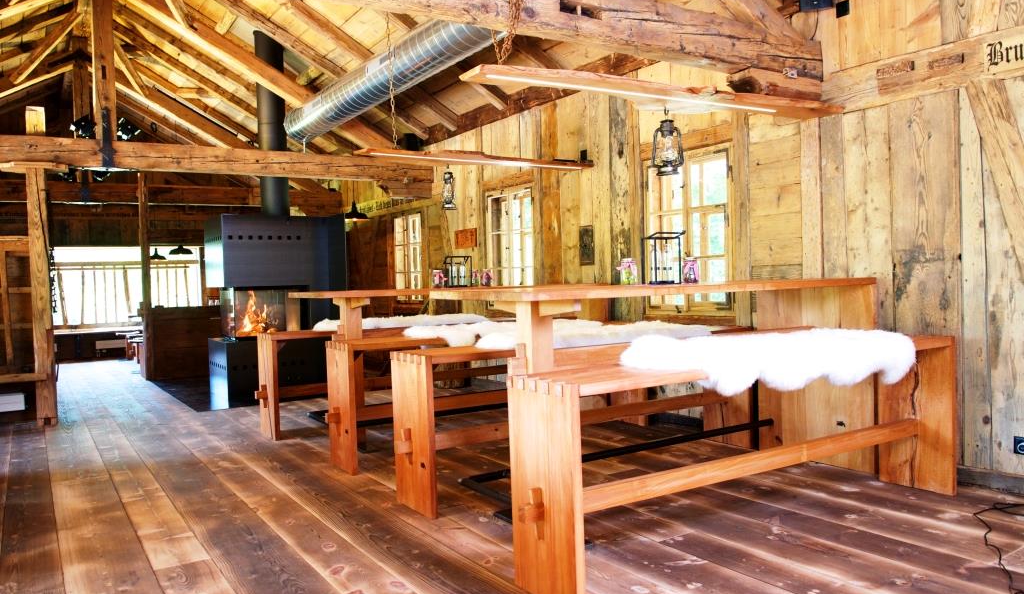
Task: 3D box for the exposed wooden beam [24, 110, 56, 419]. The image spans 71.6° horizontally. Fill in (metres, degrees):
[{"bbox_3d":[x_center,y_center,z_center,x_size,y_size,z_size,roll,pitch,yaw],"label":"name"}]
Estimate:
[{"bbox_3d":[-4.161,-0.270,6.301,0.165,2.780,0.160,-2,1,-33],"label":"exposed wooden beam"}]

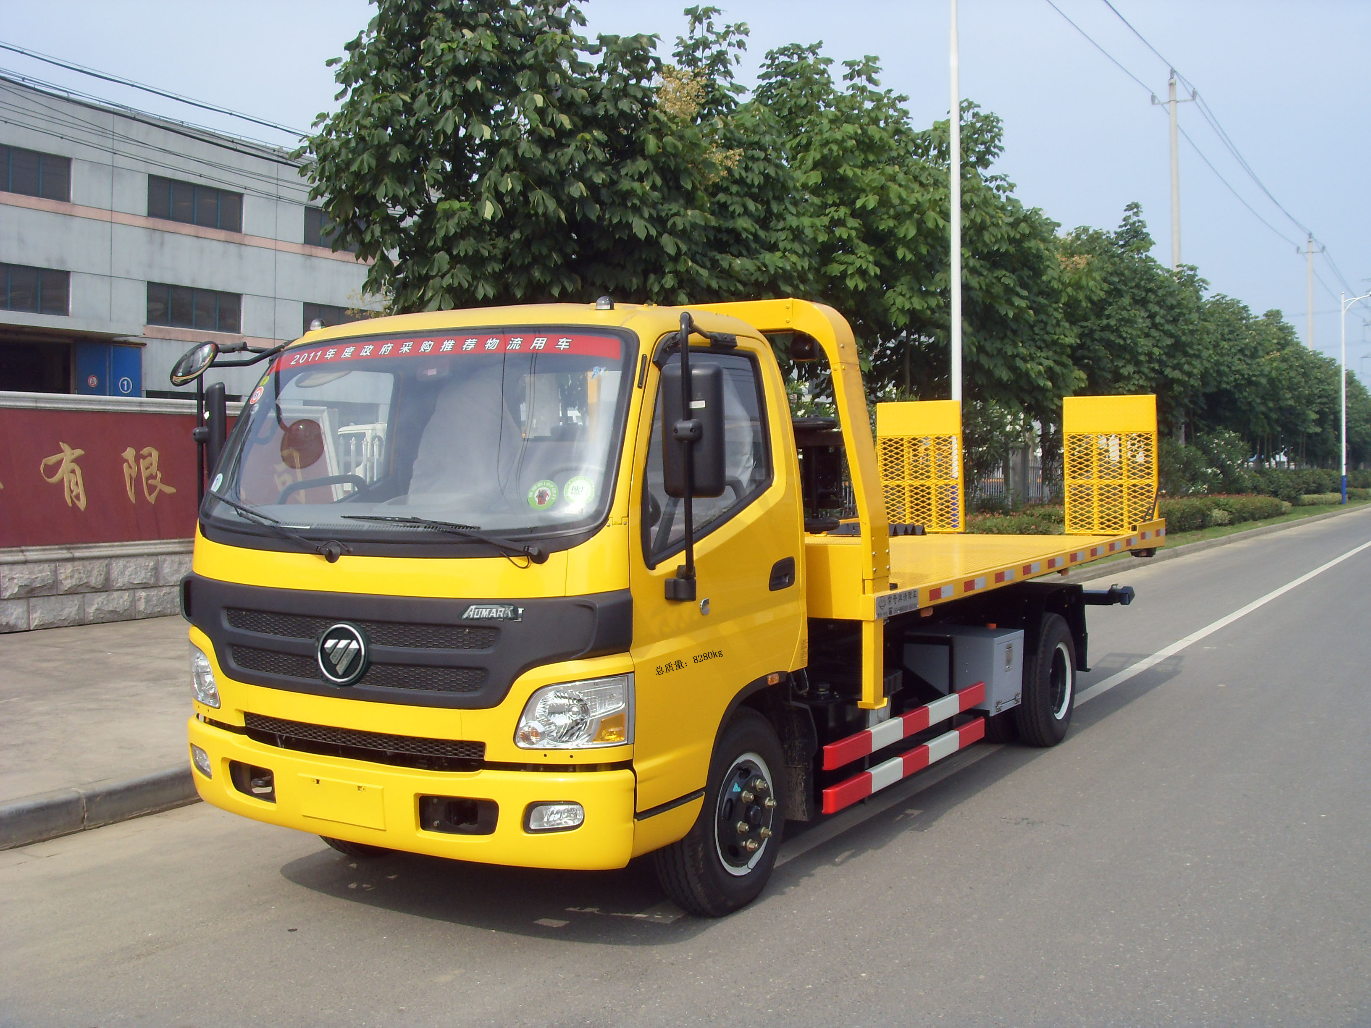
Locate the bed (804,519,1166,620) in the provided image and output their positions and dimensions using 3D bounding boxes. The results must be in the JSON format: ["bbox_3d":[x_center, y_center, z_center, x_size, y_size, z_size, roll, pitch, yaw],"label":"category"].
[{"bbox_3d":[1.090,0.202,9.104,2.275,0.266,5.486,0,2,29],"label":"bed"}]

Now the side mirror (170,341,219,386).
[{"bbox_3d":[-1.873,-0.574,5.890,0.212,0.064,0.212,-46,-13,16],"label":"side mirror"}]

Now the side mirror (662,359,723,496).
[{"bbox_3d":[0.032,-0.278,5.091,0.202,0.433,0.089,0,2,17],"label":"side mirror"}]

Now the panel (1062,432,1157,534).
[{"bbox_3d":[3.037,-0.225,11.045,0.660,0.734,0.079,0,2,29],"label":"panel"}]

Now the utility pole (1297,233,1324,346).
[{"bbox_3d":[28.430,-6.548,70.162,1.300,12.427,0.350,0,2,29],"label":"utility pole"}]

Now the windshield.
[{"bbox_3d":[-1.001,-0.259,5.359,1.840,0.820,0.260,0,-22,29],"label":"windshield"}]

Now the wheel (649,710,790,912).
[{"bbox_3d":[0.147,1.098,5.688,0.207,0.768,0.768,0,2,29],"label":"wheel"}]

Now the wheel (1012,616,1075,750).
[{"bbox_3d":[2.126,0.979,9.062,0.207,0.768,0.768,0,2,29],"label":"wheel"}]

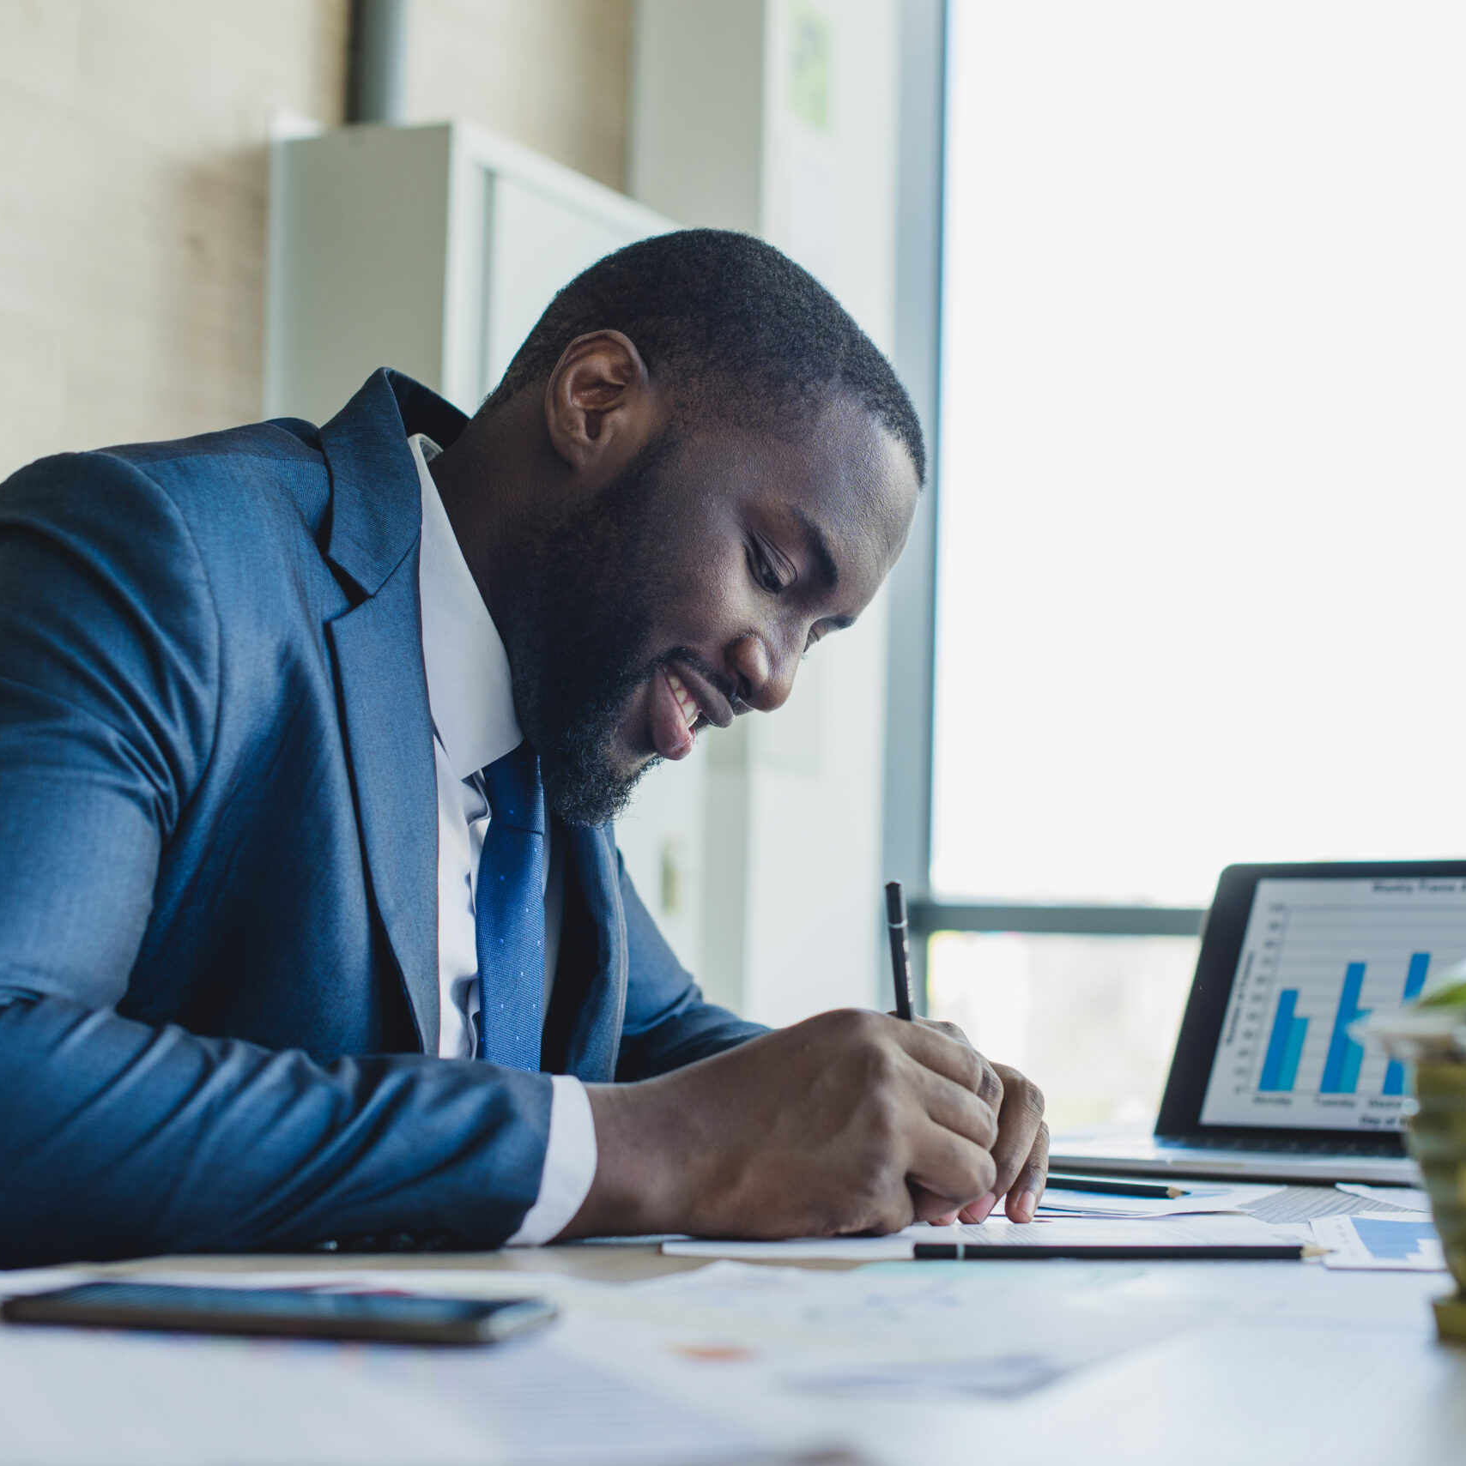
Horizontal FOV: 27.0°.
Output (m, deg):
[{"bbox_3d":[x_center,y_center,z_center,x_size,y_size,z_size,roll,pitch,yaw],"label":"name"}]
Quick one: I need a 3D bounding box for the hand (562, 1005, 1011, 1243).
[{"bbox_3d":[0.022,0.173,1.350,0.180,0.100,0.095,3,-5,-13],"label":"hand"}]

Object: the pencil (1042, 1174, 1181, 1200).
[{"bbox_3d":[0.177,0.241,1.635,0.007,0.007,0.175,6,-7,-42],"label":"pencil"}]

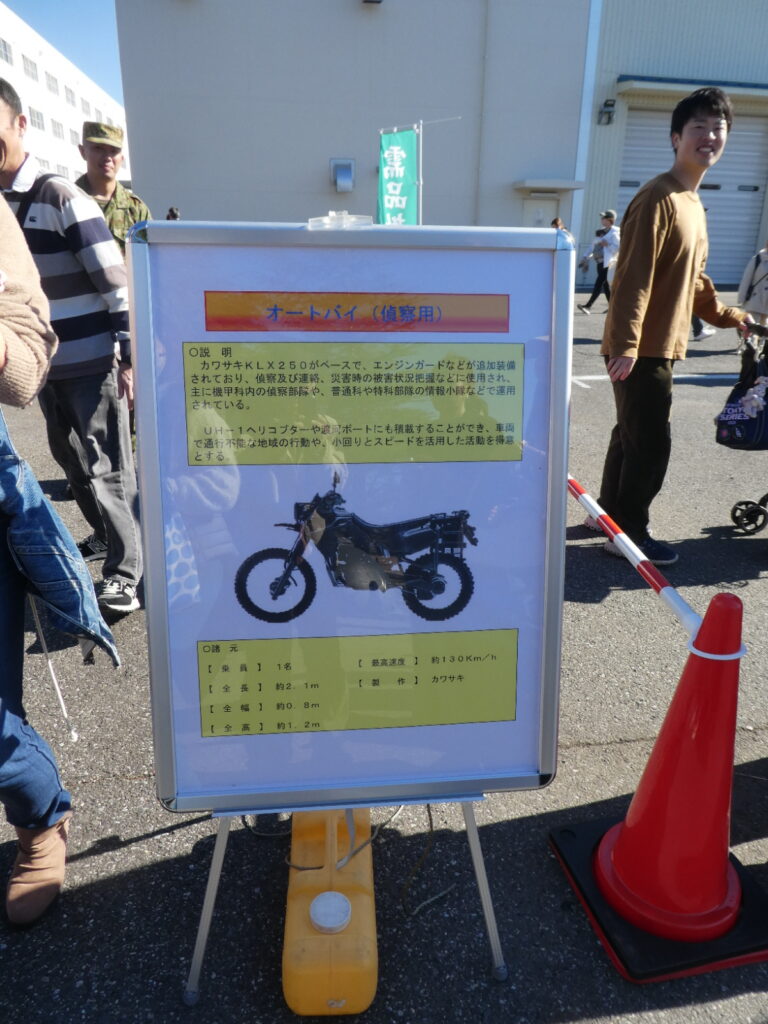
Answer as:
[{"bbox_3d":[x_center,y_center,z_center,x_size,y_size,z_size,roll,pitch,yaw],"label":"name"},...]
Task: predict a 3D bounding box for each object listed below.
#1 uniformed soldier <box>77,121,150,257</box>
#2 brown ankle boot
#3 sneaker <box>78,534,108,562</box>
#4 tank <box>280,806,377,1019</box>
[{"bbox_3d":[-1.191,-0.830,3.299,0.500,1.740,0.310,-10,22,-26],"label":"uniformed soldier"},{"bbox_3d":[-0.711,0.684,1.462,0.095,0.160,0.250,-4,20,-11],"label":"brown ankle boot"},{"bbox_3d":[-1.236,0.124,3.051,0.290,0.116,0.105,-14,25,-34],"label":"sneaker"},{"bbox_3d":[-0.104,0.721,1.385,0.157,0.156,0.420,-1,20,-4],"label":"tank"}]

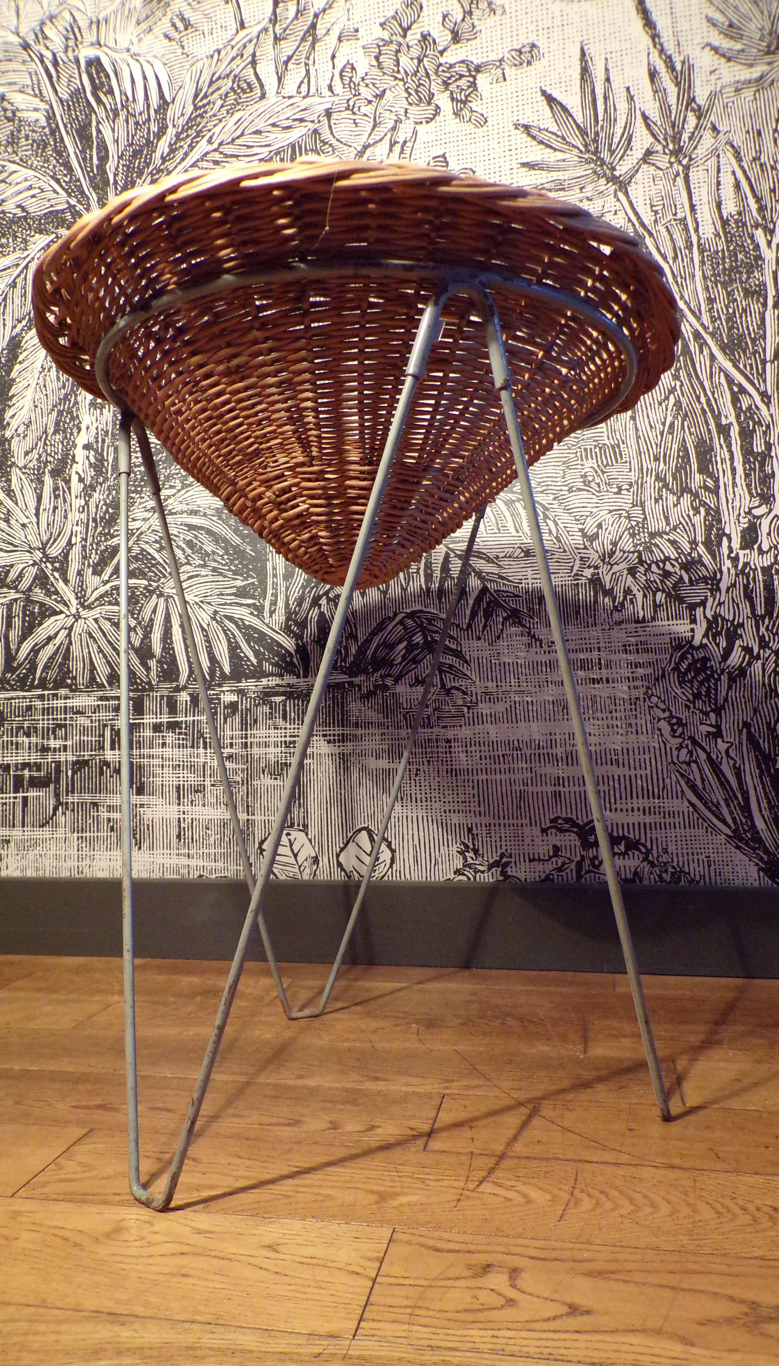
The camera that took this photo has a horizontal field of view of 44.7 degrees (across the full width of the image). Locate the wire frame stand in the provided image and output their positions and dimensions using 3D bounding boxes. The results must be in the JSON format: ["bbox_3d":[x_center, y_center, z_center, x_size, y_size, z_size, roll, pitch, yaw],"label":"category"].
[{"bbox_3d":[-0.012,0.038,0.708,0.408,0.529,0.408,-1,-2,3],"label":"wire frame stand"}]

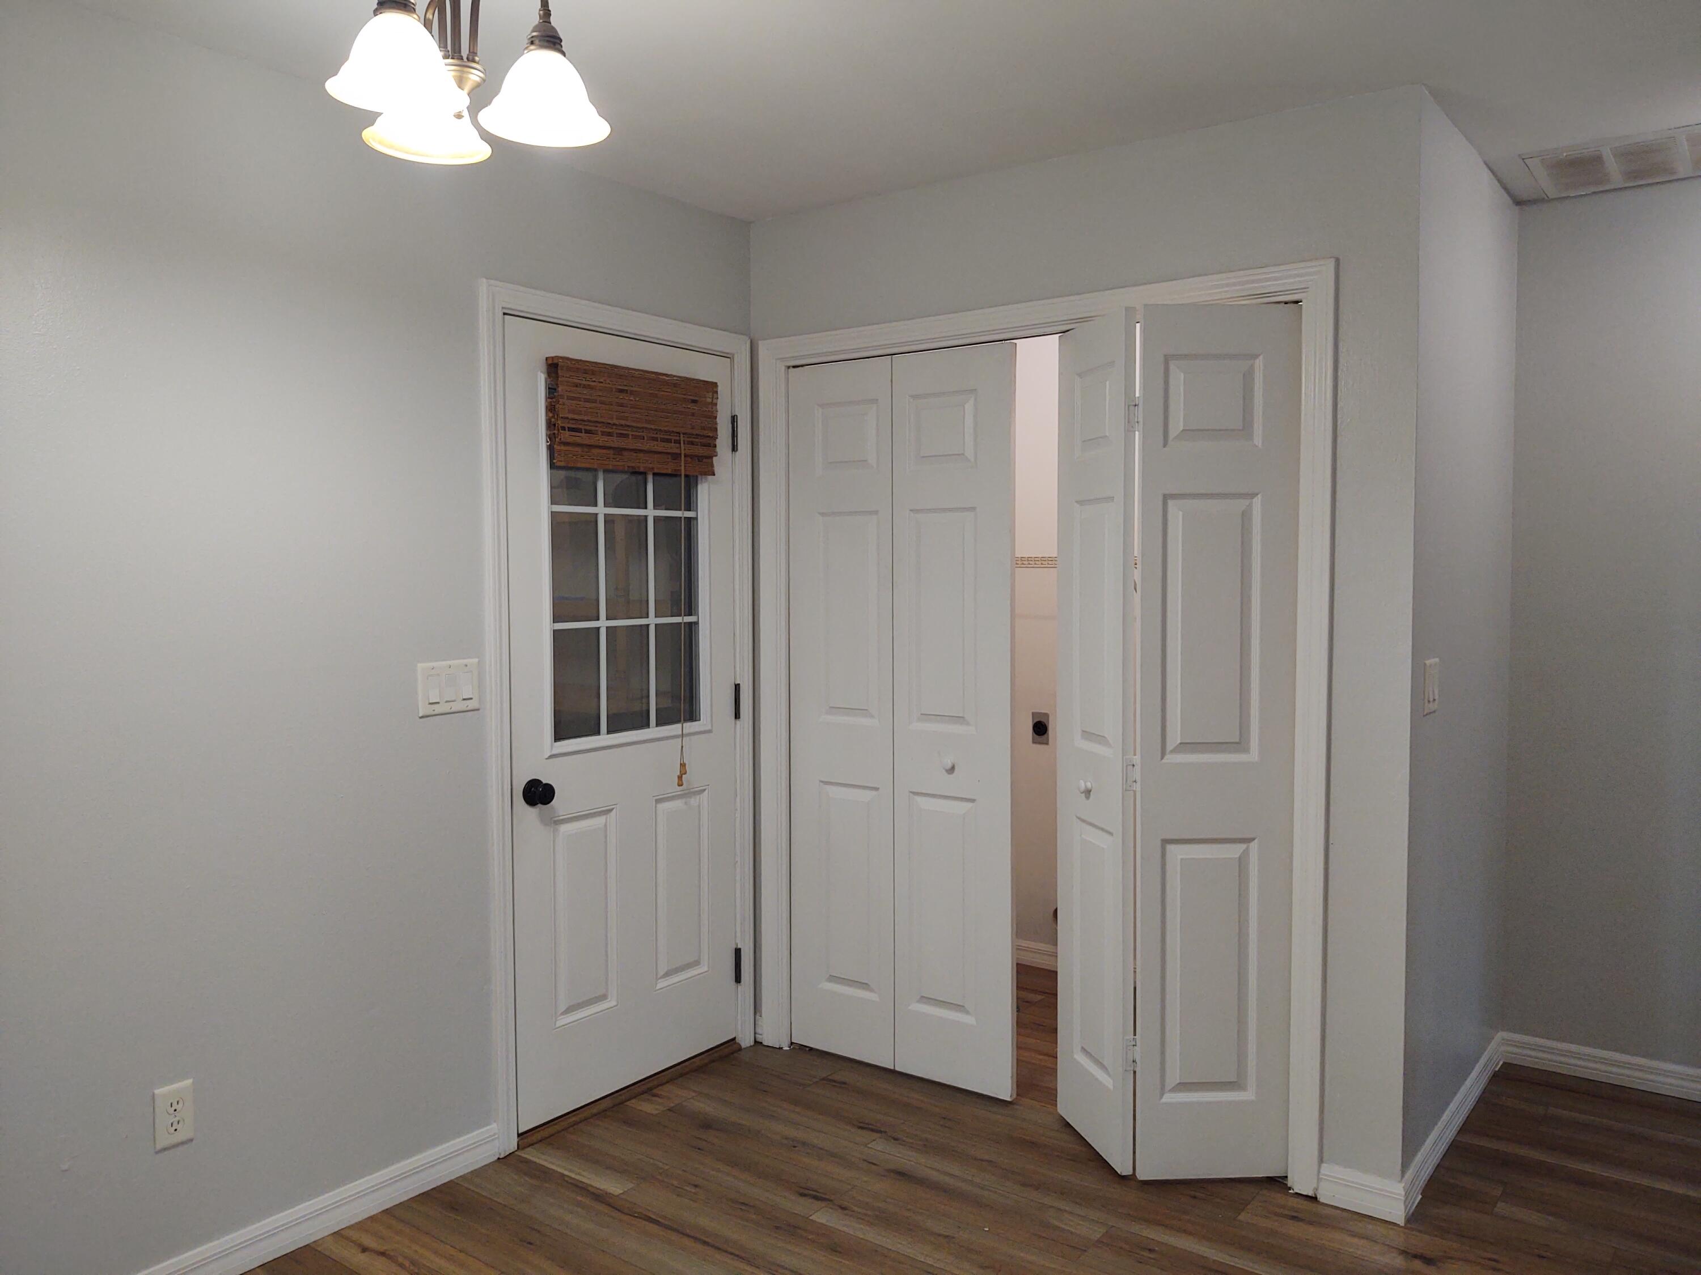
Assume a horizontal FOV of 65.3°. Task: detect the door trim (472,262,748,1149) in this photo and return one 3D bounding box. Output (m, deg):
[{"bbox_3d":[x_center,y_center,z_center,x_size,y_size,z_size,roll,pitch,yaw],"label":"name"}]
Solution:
[{"bbox_3d":[-0.615,0.192,3.576,0.122,2.104,0.950,2,4,36],"label":"door trim"}]

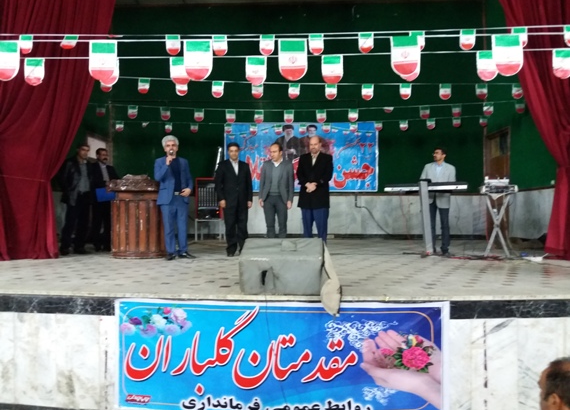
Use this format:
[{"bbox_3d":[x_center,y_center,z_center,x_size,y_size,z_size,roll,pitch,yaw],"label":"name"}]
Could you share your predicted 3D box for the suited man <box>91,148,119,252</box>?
[{"bbox_3d":[-3.041,-0.087,7.750,0.520,1.725,0.400,1,-1,-36],"label":"suited man"}]

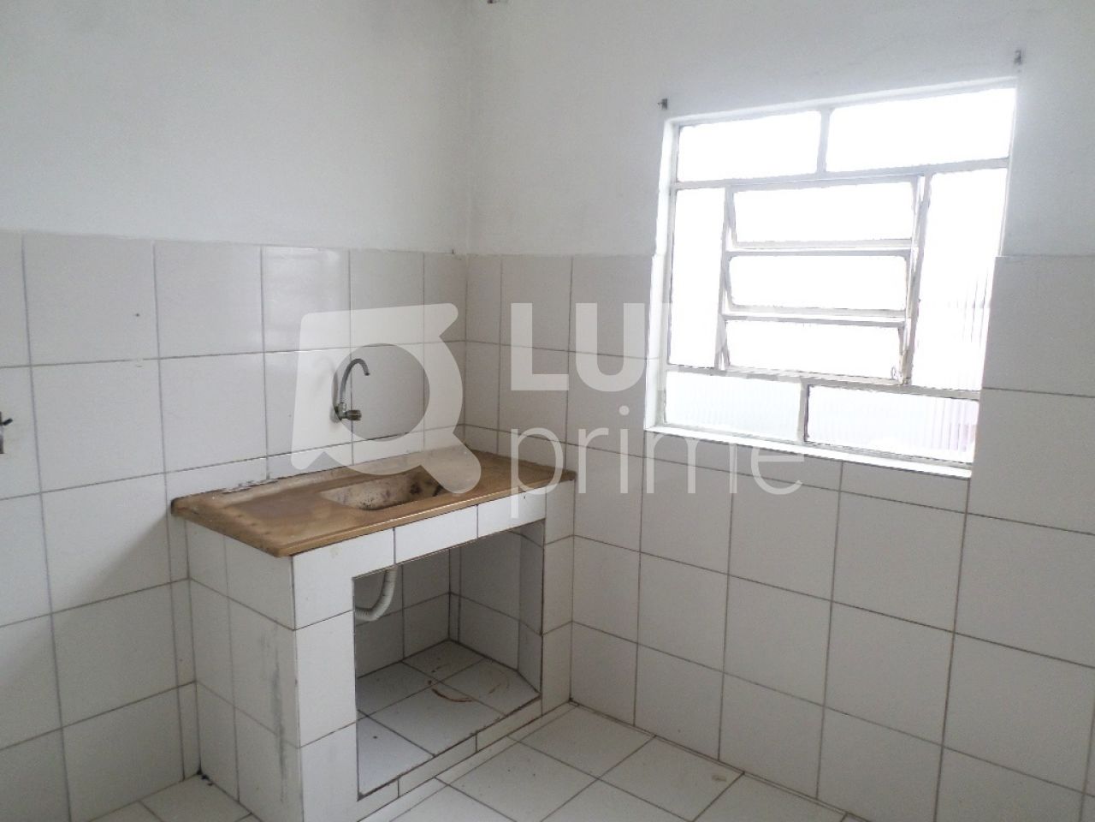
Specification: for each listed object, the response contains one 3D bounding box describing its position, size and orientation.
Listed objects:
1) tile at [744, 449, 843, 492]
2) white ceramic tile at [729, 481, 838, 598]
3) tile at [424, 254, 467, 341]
[{"bbox_3d":[0.728,0.166,2.390,0.326,0.090,0.010,8,12,37],"label":"tile"},{"bbox_3d":[0.699,0.365,2.348,0.323,0.325,0.010,8,11,39],"label":"white ceramic tile"},{"bbox_3d":[-0.395,-0.428,3.034,0.010,0.330,0.207,10,12,41],"label":"tile"}]

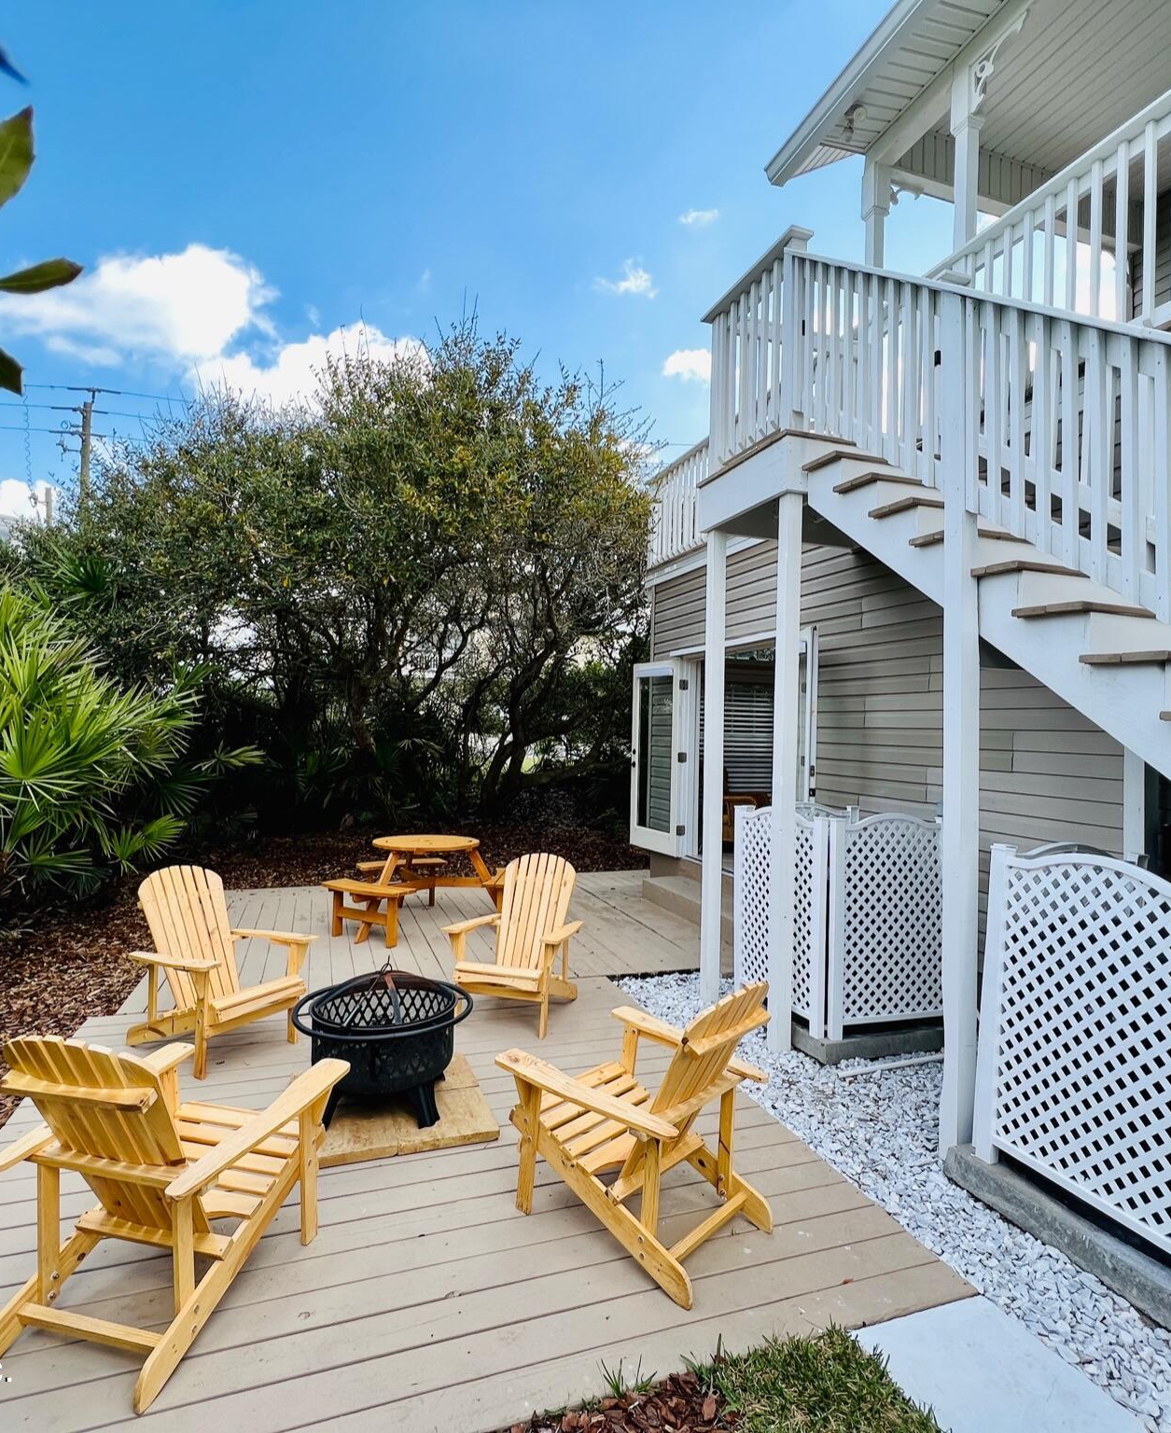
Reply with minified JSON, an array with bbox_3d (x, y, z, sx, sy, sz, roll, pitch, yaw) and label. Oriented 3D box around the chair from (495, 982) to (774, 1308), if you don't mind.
[{"bbox_3d":[0.206,1.282,2.487,0.790,0.872,0.735,-1,-3,43],"label":"chair"}]

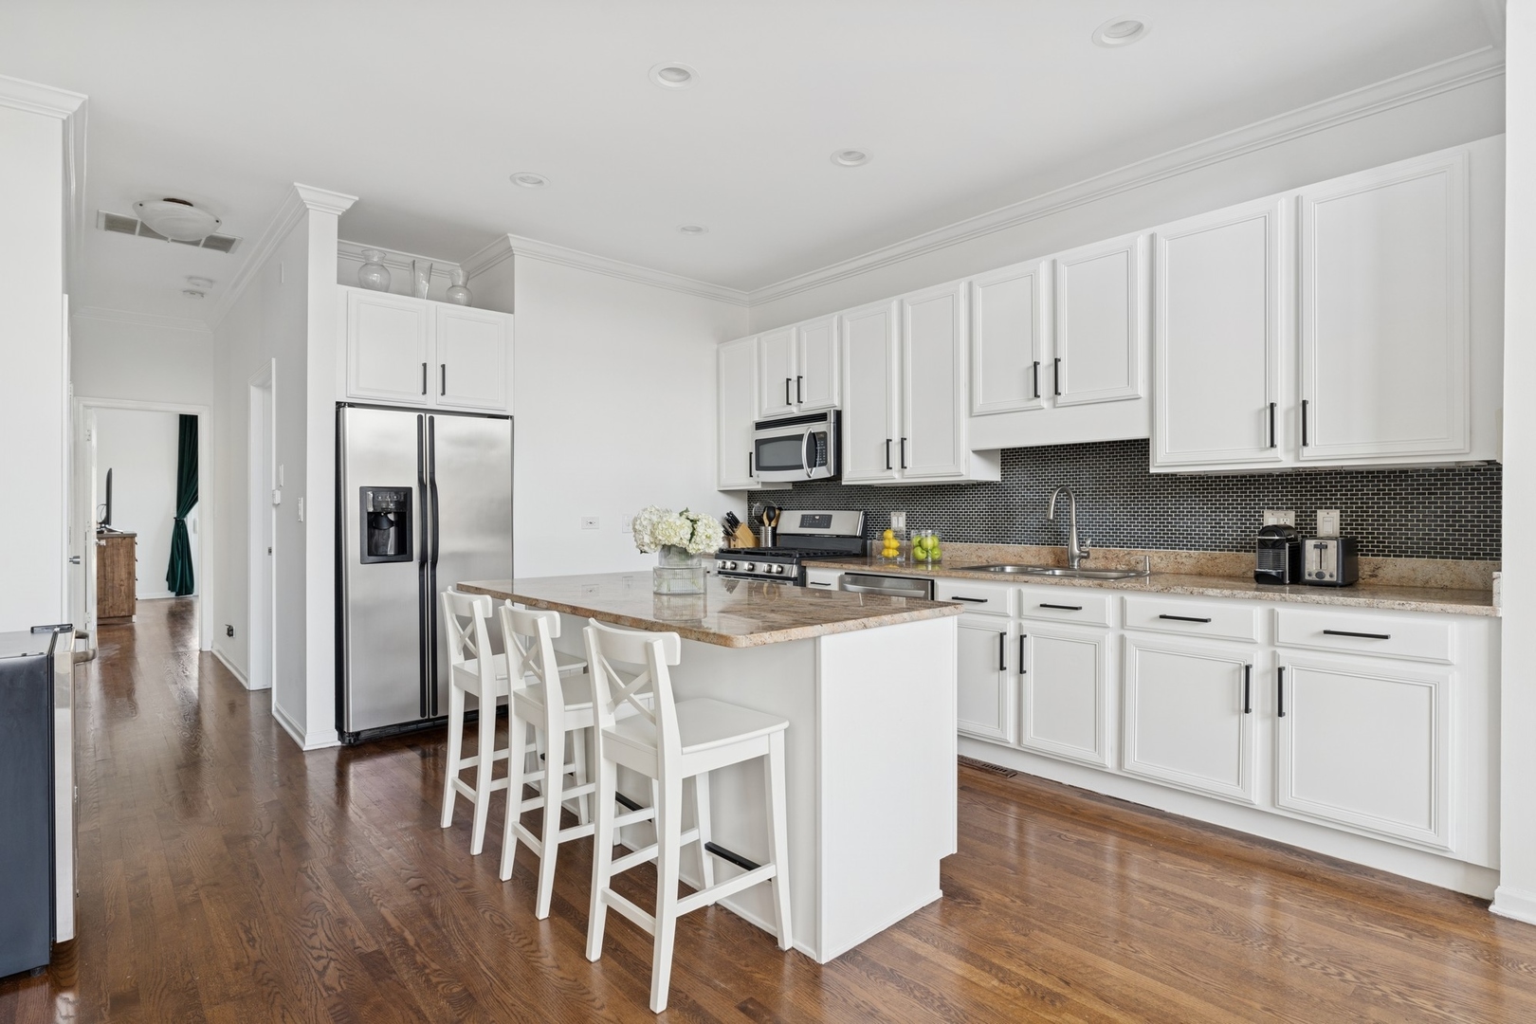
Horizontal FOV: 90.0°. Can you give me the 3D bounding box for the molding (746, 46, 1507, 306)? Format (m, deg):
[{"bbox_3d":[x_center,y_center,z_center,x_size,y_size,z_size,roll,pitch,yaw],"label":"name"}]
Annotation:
[{"bbox_3d":[1.218,-1.605,4.258,0.075,0.094,4.180,0,0,-42],"label":"molding"}]

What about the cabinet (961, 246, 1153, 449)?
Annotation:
[{"bbox_3d":[1.470,-0.781,3.791,0.323,0.915,0.930,0,0,-42],"label":"cabinet"}]

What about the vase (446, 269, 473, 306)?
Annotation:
[{"bbox_3d":[-1.849,-1.308,4.600,0.162,0.245,0.162,0,0,-42],"label":"vase"}]

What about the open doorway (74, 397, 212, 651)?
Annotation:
[{"bbox_3d":[-5.228,0.144,6.453,0.891,2.122,0.150,0,0,-42],"label":"open doorway"}]

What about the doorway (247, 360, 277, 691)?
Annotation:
[{"bbox_3d":[-3.200,0.160,4.940,0.140,2.090,0.870,0,0,-42],"label":"doorway"}]

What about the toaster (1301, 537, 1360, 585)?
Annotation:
[{"bbox_3d":[2.199,0.194,2.998,0.255,0.192,0.145,0,0,-45],"label":"toaster"}]

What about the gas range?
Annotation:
[{"bbox_3d":[0.149,0.603,4.962,0.700,1.205,0.765,0,0,-42],"label":"gas range"}]

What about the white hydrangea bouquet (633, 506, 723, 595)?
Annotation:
[{"bbox_3d":[-0.325,0.135,2.770,0.310,0.312,0.310,0,0,0],"label":"white hydrangea bouquet"}]

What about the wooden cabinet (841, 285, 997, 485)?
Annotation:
[{"bbox_3d":[0.857,-0.701,4.459,0.345,1.064,0.910,0,0,-42],"label":"wooden cabinet"}]

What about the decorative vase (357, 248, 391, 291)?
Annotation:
[{"bbox_3d":[-2.175,-1.316,4.240,0.183,0.262,0.183,0,0,-42],"label":"decorative vase"}]

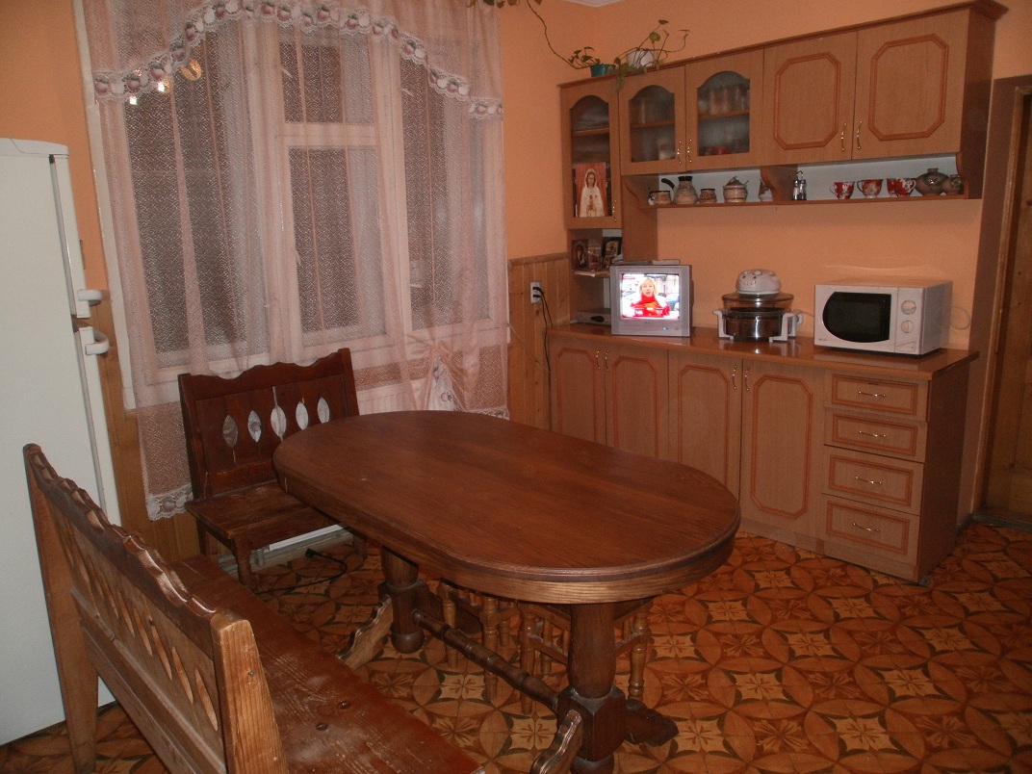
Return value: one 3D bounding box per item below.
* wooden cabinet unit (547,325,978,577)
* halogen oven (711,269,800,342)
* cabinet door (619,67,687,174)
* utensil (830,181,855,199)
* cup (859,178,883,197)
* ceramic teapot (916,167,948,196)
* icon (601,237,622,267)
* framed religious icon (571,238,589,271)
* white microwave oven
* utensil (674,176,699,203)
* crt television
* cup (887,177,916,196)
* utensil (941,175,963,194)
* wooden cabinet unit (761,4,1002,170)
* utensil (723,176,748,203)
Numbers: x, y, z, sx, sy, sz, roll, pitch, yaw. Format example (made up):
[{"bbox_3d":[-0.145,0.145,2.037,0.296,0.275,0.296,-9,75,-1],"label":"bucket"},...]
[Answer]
[{"bbox_3d":[1.057,0.174,3.839,0.480,0.846,2.008,-15,18,-41],"label":"wooden cabinet unit"},{"bbox_3d":[1.151,-0.395,3.685,0.398,0.323,0.343,4,15,28],"label":"halogen oven"},{"bbox_3d":[0.685,-1.310,3.857,0.025,0.490,0.400,-16,18,-41],"label":"cabinet door"},{"bbox_3d":[1.421,-0.855,3.373,0.085,0.074,0.107,-15,18,-41],"label":"utensil"},{"bbox_3d":[1.501,-0.841,3.287,0.083,0.078,0.105,-15,18,-41],"label":"cup"},{"bbox_3d":[1.674,-0.820,3.106,0.129,0.106,0.129,-15,18,-41],"label":"ceramic teapot"},{"bbox_3d":[0.542,-0.766,4.423,0.030,0.169,0.145,-15,18,-41],"label":"icon"},{"bbox_3d":[0.378,-0.749,4.409,0.130,0.182,0.025,-8,14,-25],"label":"framed religious icon"},{"bbox_3d":[1.576,-0.303,3.341,0.317,0.286,0.441,-14,17,-42],"label":"white microwave oven"},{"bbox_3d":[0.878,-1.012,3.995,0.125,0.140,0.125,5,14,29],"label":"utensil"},{"bbox_3d":[0.755,-0.471,4.080,0.408,0.357,0.364,4,14,25],"label":"crt television"},{"bbox_3d":[1.591,-0.820,3.192,0.088,0.075,0.110,-15,18,-41],"label":"cup"},{"bbox_3d":[1.767,-0.812,3.119,0.095,0.080,0.095,-14,17,-42],"label":"utensil"},{"bbox_3d":[1.469,-1.208,3.209,0.326,0.516,0.798,-14,17,-42],"label":"wooden cabinet unit"},{"bbox_3d":[1.060,-0.954,3.751,0.114,0.120,0.116,-15,18,-41],"label":"utensil"}]

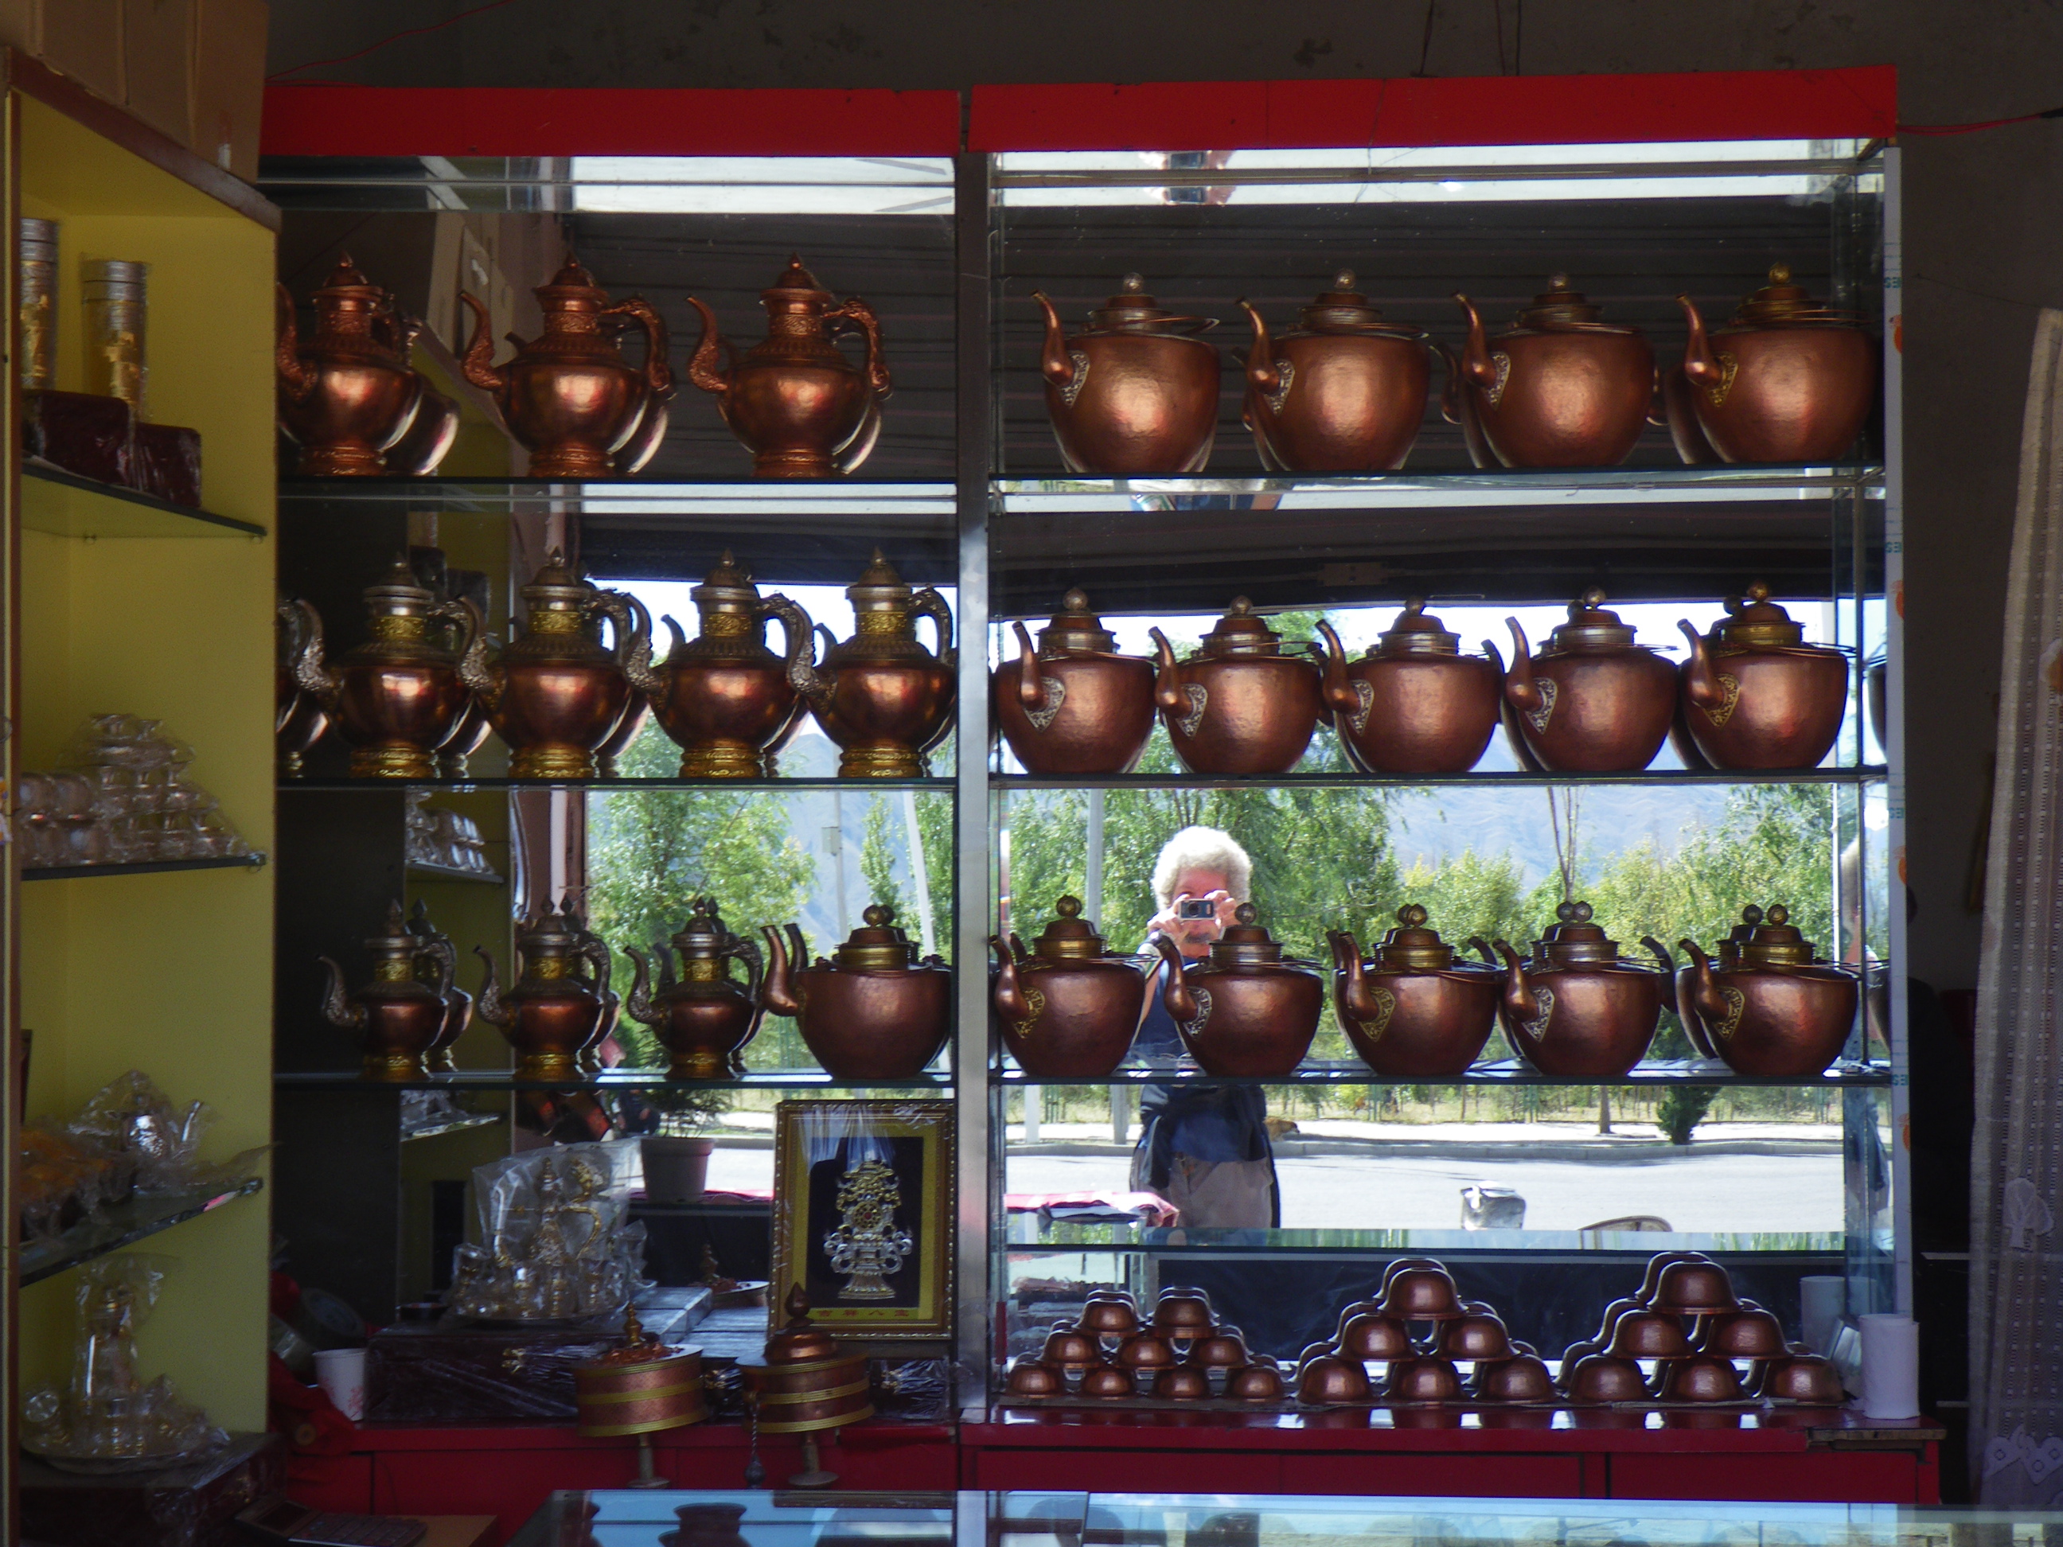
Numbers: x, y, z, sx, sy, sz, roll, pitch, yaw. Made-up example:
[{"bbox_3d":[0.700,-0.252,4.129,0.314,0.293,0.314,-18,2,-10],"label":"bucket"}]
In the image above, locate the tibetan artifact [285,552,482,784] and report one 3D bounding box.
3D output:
[{"bbox_3d":[-0.784,-0.133,4.531,0.252,0.274,0.190,1,-3,-38],"label":"tibetan artifact"}]

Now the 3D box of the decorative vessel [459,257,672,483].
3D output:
[{"bbox_3d":[-0.559,-0.485,4.450,0.264,0.274,0.177,1,-2,-25],"label":"decorative vessel"}]

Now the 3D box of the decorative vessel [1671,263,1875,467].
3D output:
[{"bbox_3d":[0.892,-0.495,4.450,0.270,0.241,0.224,1,-2,-36],"label":"decorative vessel"}]

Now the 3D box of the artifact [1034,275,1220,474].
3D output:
[{"bbox_3d":[0.113,-0.475,4.395,0.259,0.246,0.230,1,-2,-40],"label":"artifact"}]

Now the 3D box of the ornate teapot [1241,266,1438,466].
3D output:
[{"bbox_3d":[0.360,-0.477,4.387,0.259,0.249,0.230,1,-2,-33],"label":"ornate teapot"}]

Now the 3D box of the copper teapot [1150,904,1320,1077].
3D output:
[{"bbox_3d":[0.249,0.262,4.473,0.228,0.209,0.186,2,-3,-44],"label":"copper teapot"}]

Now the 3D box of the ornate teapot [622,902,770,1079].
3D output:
[{"bbox_3d":[-0.411,0.265,4.549,0.188,0.221,0.133,2,-3,-39],"label":"ornate teapot"}]

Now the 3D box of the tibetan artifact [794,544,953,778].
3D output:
[{"bbox_3d":[-0.193,-0.134,4.511,0.243,0.277,0.183,1,-3,-38],"label":"tibetan artifact"}]

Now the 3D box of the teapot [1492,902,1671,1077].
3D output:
[{"bbox_3d":[0.640,0.254,4.345,0.247,0.204,0.206,1,-2,-41],"label":"teapot"}]

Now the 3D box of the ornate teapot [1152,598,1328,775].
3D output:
[{"bbox_3d":[0.239,-0.103,4.377,0.252,0.213,0.211,1,-2,-44],"label":"ornate teapot"}]

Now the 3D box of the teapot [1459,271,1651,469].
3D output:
[{"bbox_3d":[0.627,-0.486,4.460,0.270,0.231,0.224,1,-3,-39],"label":"teapot"}]

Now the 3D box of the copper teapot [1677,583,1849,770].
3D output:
[{"bbox_3d":[0.860,-0.114,4.351,0.252,0.224,0.215,1,-2,-41],"label":"copper teapot"}]

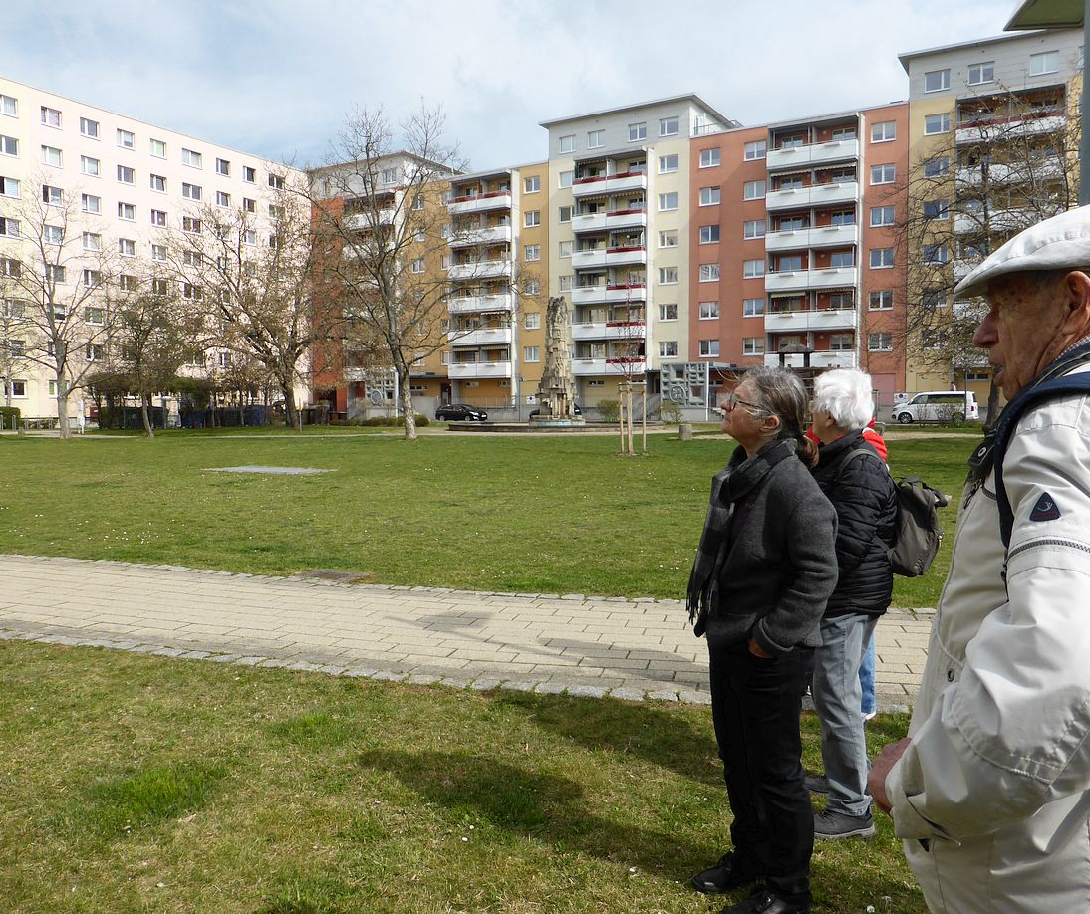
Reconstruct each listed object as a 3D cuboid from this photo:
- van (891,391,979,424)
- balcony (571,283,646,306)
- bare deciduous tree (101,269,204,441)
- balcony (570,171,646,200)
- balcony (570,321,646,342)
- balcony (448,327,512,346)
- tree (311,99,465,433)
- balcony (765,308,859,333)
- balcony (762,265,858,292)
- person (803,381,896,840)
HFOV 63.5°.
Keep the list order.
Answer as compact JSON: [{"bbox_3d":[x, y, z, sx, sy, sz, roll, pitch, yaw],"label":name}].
[{"bbox_3d":[24.114,-3.022,54.431,4.920,1.970,1.920,2,4,34],"label":"van"},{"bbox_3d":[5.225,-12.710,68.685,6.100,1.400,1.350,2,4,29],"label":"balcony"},{"bbox_3d":[-17.373,-4.501,38.796,4.600,7.290,4.600,0,3,0],"label":"bare deciduous tree"},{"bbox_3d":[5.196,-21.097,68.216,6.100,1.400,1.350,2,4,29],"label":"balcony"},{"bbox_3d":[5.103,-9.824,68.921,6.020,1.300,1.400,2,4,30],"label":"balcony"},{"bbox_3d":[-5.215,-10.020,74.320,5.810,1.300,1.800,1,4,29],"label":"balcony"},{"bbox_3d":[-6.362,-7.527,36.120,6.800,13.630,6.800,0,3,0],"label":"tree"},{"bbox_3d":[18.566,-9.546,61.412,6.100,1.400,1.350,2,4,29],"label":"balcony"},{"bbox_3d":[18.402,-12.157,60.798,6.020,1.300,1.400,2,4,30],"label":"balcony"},{"bbox_3d":[1.128,0.495,3.297,0.400,1.650,0.500,0,3,9],"label":"person"}]

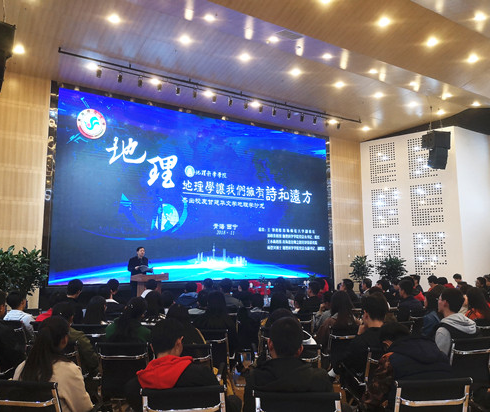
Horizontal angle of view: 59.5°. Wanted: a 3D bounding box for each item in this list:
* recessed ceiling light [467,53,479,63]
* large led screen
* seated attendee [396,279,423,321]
[{"bbox_3d":[5.465,-3.585,10.304,0.200,0.080,0.200,4,-9,-31],"label":"recessed ceiling light"},{"bbox_3d":[-0.870,-0.260,13.062,9.130,5.000,0.150,4,-9,-31],"label":"large led screen"},{"bbox_3d":[2.482,1.854,6.884,0.520,1.340,0.750,4,-8,-27],"label":"seated attendee"}]

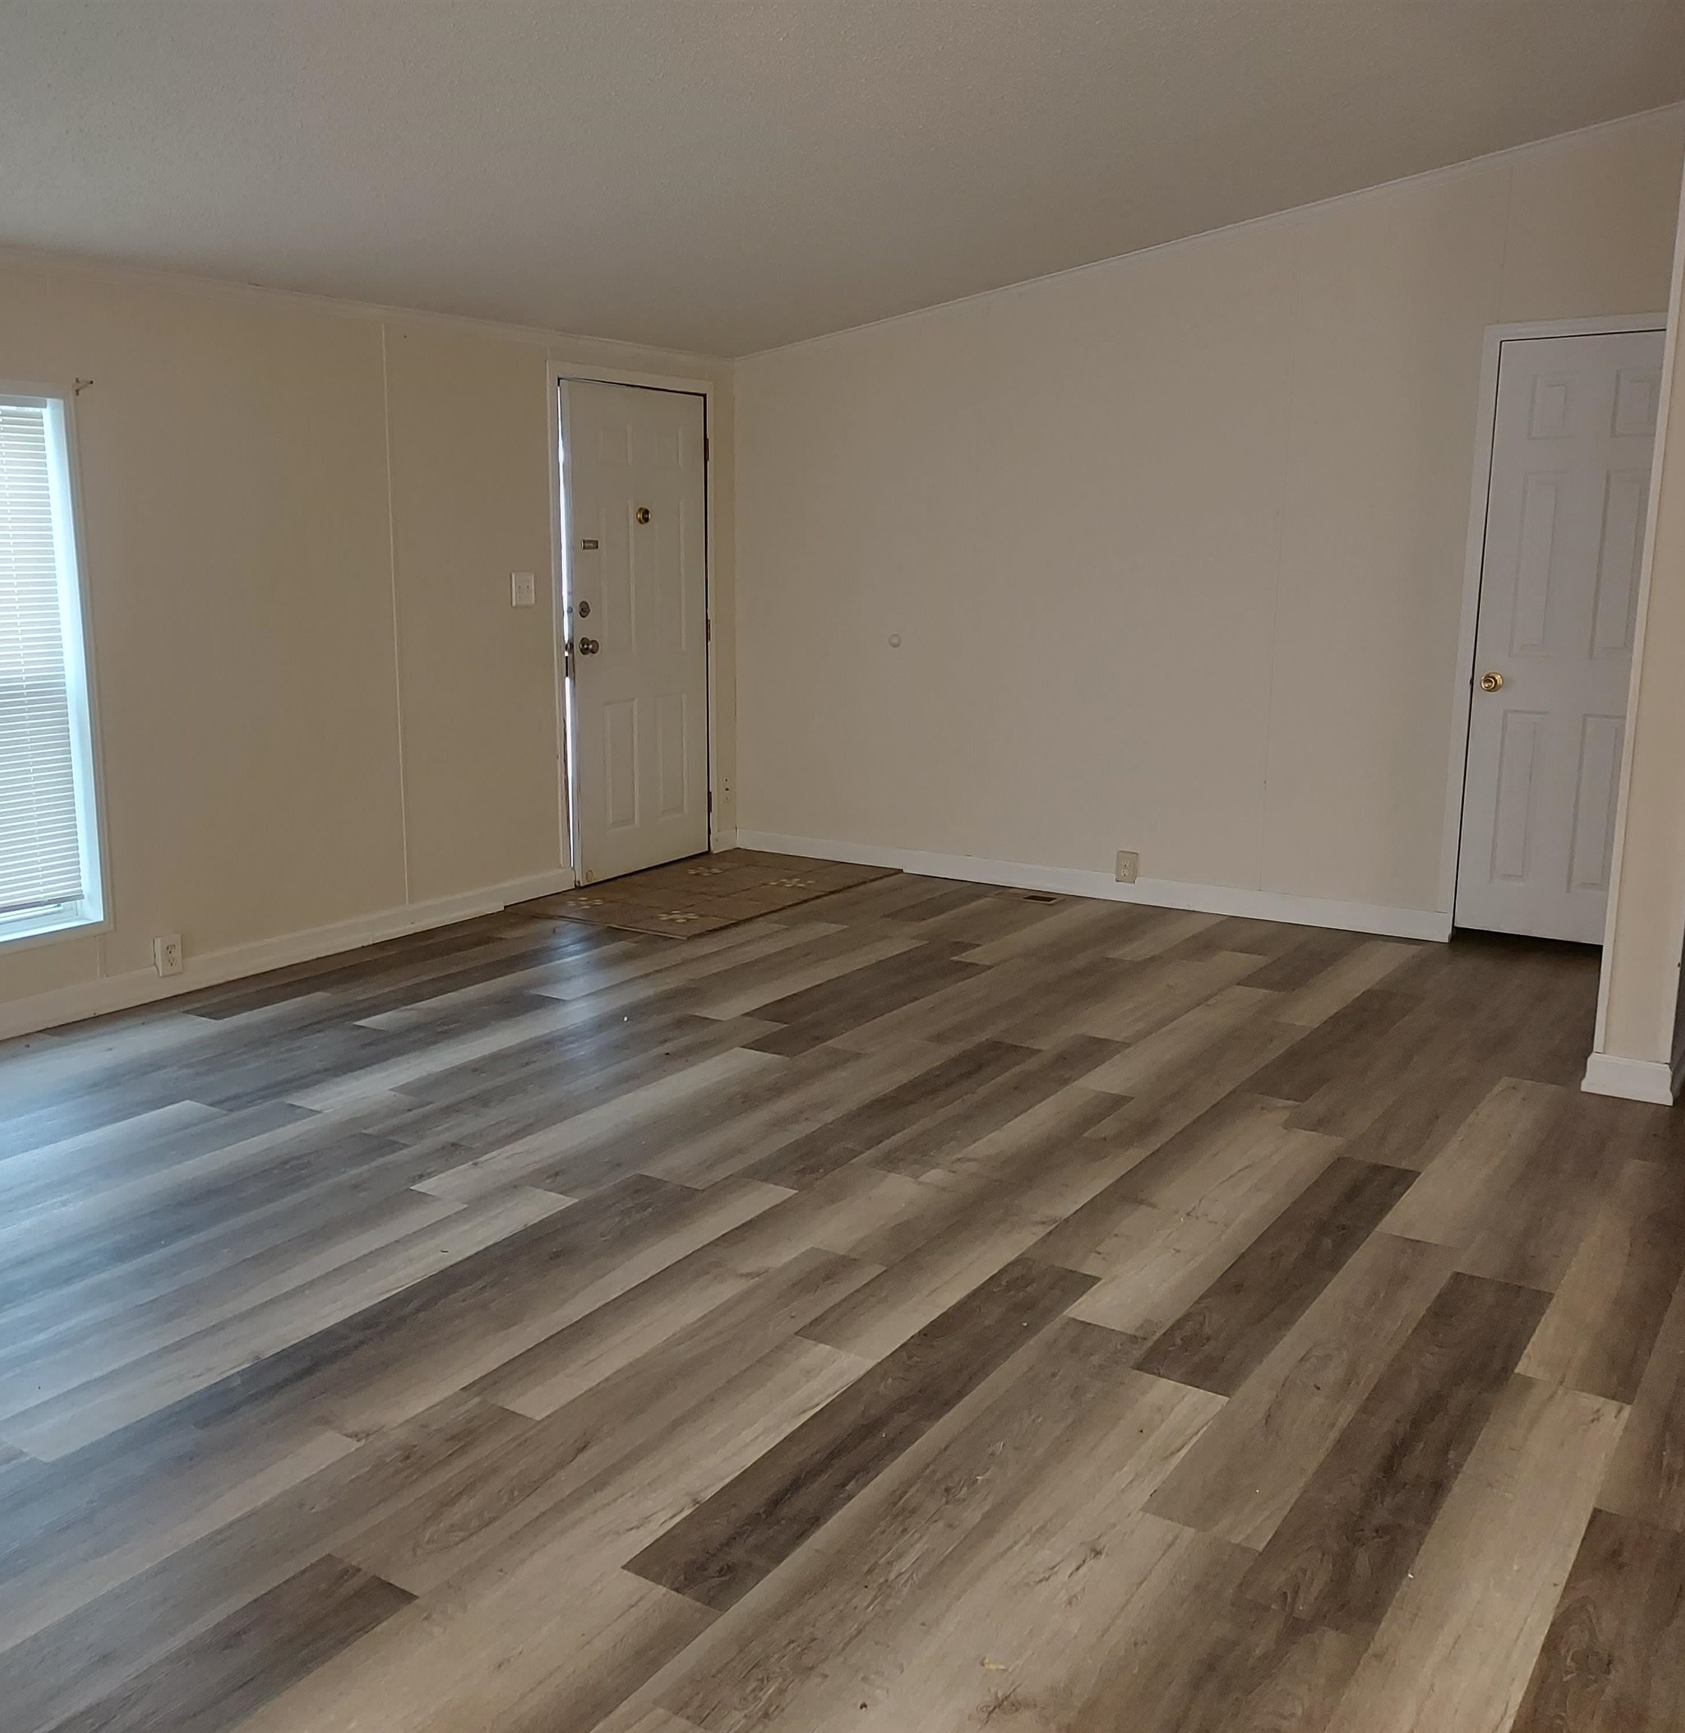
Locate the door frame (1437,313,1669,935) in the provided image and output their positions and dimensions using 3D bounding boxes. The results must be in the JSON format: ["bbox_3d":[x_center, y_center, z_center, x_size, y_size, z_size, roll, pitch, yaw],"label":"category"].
[{"bbox_3d":[2.484,-0.741,5.655,0.624,2.019,0.045,8,13,32],"label":"door frame"}]

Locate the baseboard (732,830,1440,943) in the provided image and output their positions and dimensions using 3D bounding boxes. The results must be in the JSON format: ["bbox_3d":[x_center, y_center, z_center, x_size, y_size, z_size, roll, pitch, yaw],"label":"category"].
[{"bbox_3d":[0.863,0.046,6.857,3.162,0.104,0.018,8,13,32],"label":"baseboard"}]

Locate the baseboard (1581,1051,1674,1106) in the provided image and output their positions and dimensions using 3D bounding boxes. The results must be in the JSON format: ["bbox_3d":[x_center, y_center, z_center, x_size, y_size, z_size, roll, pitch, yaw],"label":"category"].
[{"bbox_3d":[2.050,0.549,4.343,0.216,0.105,0.020,8,13,32],"label":"baseboard"}]

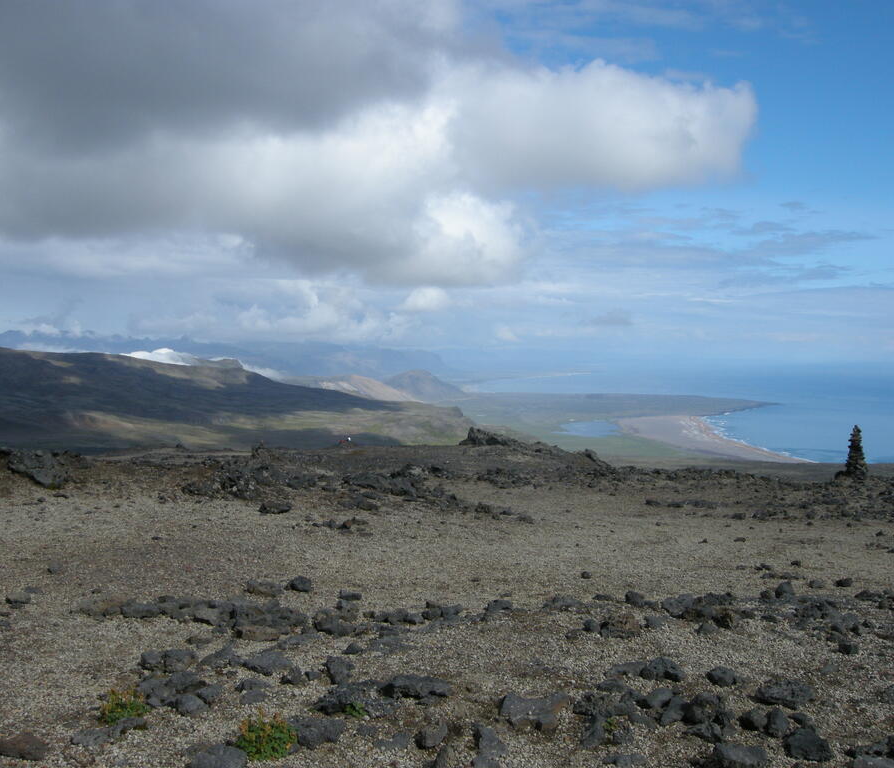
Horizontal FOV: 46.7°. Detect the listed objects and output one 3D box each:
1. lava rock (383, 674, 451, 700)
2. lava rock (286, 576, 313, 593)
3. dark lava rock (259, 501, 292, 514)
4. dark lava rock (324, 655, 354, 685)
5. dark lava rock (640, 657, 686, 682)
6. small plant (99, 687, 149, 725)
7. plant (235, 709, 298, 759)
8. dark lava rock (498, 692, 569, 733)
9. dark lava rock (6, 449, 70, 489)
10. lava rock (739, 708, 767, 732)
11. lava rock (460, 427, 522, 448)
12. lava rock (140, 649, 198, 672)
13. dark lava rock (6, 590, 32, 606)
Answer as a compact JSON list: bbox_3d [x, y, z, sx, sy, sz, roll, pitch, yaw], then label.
[{"bbox_3d":[-0.154,1.524,5.218,0.353,0.091,0.212,0,2,-2],"label":"lava rock"},{"bbox_3d":[-1.122,1.526,7.878,0.213,0.104,0.181,0,2,-8],"label":"lava rock"},{"bbox_3d":[-2.114,1.522,12.762,0.394,0.156,0.276,0,2,-9],"label":"dark lava rock"},{"bbox_3d":[-0.577,1.523,5.505,0.160,0.131,0.160,0,2,-6],"label":"dark lava rock"},{"bbox_3d":[1.139,1.509,5.473,0.243,0.117,0.182,0,2,12],"label":"dark lava rock"},{"bbox_3d":[-1.493,1.496,4.794,0.231,0.167,0.208,-1,2,-17],"label":"small plant"},{"bbox_3d":[-0.775,1.510,4.448,0.266,0.187,0.253,0,2,-10],"label":"plant"},{"bbox_3d":[0.396,1.503,4.744,0.330,0.153,0.214,0,2,5],"label":"dark lava rock"},{"bbox_3d":[-6.413,1.327,16.256,0.973,0.595,0.730,-1,2,-22],"label":"dark lava rock"},{"bbox_3d":[1.384,1.525,4.692,0.136,0.095,0.122,1,2,17],"label":"lava rock"},{"bbox_3d":[1.193,1.467,28.387,1.700,0.563,1.105,0,2,2],"label":"lava rock"},{"bbox_3d":[-1.528,1.512,5.662,0.306,0.107,0.199,-1,2,-15],"label":"lava rock"},{"bbox_3d":[-3.057,1.530,7.385,0.185,0.098,0.158,-1,2,-23],"label":"dark lava rock"}]

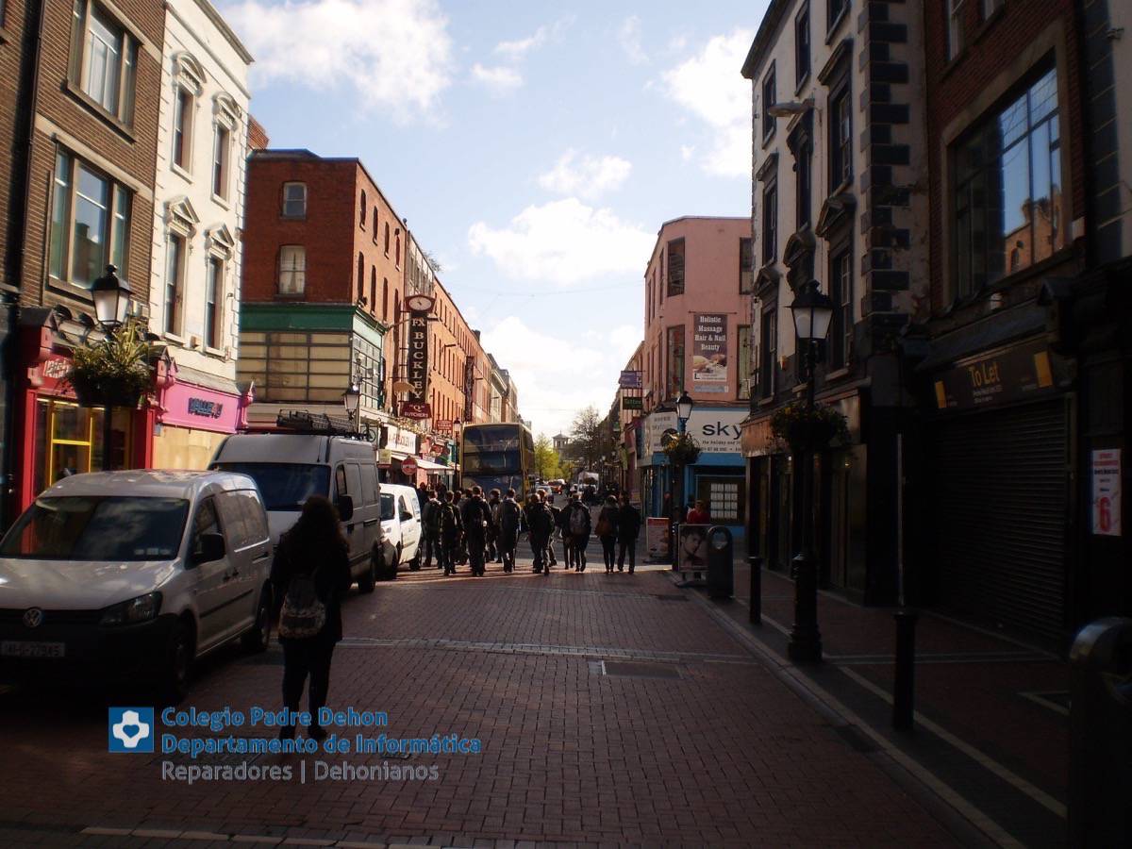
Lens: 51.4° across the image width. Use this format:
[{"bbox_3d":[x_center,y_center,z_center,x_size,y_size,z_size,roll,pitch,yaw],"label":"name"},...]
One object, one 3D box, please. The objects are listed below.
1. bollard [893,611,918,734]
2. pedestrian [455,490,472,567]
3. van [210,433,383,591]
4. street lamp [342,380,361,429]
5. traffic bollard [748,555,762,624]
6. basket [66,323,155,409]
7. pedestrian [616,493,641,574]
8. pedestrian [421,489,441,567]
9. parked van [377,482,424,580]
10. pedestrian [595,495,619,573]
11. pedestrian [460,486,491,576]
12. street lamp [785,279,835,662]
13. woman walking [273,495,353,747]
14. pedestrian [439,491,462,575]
[{"bbox_3d":[2.567,1.858,8.900,0.170,0.899,0.170,1,-3,1],"label":"bollard"},{"bbox_3d":[-2.189,2.215,25.300,0.460,1.632,0.400,1,-3,1],"label":"pedestrian"},{"bbox_3d":[-4.249,1.437,17.924,2.000,2.500,5.000,1,-3,1],"label":"van"},{"bbox_3d":[-4.782,1.090,25.903,0.420,4.040,0.420,1,-3,1],"label":"street lamp"},{"bbox_3d":[2.406,2.097,15.011,0.170,0.900,0.170,1,-3,0],"label":"traffic bollard"},{"bbox_3d":[-4.755,-0.616,12.300,0.850,0.900,0.820,1,-3,1],"label":"basket"},{"bbox_3d":[1.279,2.202,24.000,0.500,1.673,0.380,1,-3,1],"label":"pedestrian"},{"bbox_3d":[-2.786,2.160,24.400,0.460,1.603,0.400,1,-3,1],"label":"pedestrian"},{"bbox_3d":[-3.911,1.993,23.218,1.720,1.760,3.950,1,-3,1],"label":"parked van"},{"bbox_3d":[0.913,2.369,25.600,0.500,1.680,0.420,1,-3,1],"label":"pedestrian"},{"bbox_3d":[-1.760,2.073,23.000,0.540,1.751,0.420,1,-3,1],"label":"pedestrian"},{"bbox_3d":[2.467,0.456,11.909,0.430,3.830,0.430,1,-3,0],"label":"street lamp"},{"bbox_3d":[-1.684,1.286,7.771,0.520,1.620,0.380,1,-3,0],"label":"woman walking"},{"bbox_3d":[-2.385,2.249,24.300,0.500,1.750,0.450,1,-3,1],"label":"pedestrian"}]

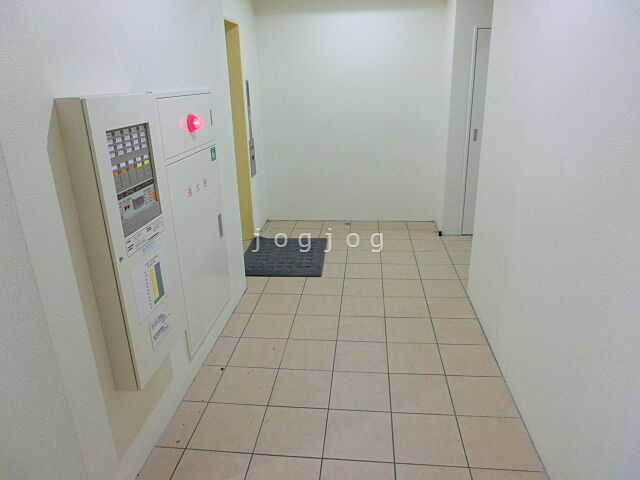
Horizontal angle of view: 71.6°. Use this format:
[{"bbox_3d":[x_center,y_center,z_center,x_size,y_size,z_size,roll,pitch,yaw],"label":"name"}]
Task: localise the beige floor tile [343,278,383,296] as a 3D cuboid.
[{"bbox_3d":[0.333,0.369,3.450,0.300,0.012,0.300,0,20,6],"label":"beige floor tile"}]

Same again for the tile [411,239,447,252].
[{"bbox_3d":[1.028,0.063,4.206,0.299,0.010,0.299,0,20,6],"label":"tile"}]

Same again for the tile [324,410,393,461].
[{"bbox_3d":[0.178,0.890,2.025,0.300,0.012,0.300,0,20,6],"label":"tile"}]

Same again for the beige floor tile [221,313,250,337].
[{"bbox_3d":[-0.564,0.571,2.969,0.152,0.012,0.300,0,20,6],"label":"beige floor tile"}]

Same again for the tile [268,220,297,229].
[{"bbox_3d":[-0.440,-0.163,4.959,0.300,0.010,0.300,1,20,6],"label":"tile"}]

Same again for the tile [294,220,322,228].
[{"bbox_3d":[-0.120,-0.162,4.867,0.297,0.010,0.273,0,20,6],"label":"tile"}]

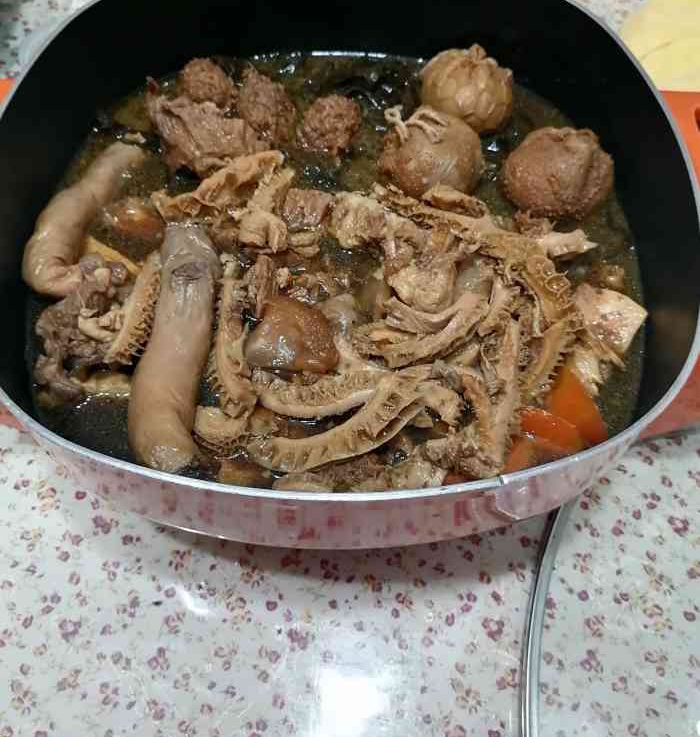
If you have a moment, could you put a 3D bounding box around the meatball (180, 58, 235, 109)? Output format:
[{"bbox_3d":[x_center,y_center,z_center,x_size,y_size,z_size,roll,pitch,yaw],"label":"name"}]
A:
[{"bbox_3d":[-0.077,-0.153,0.393,0.029,0.028,0.029,1,59,0],"label":"meatball"}]

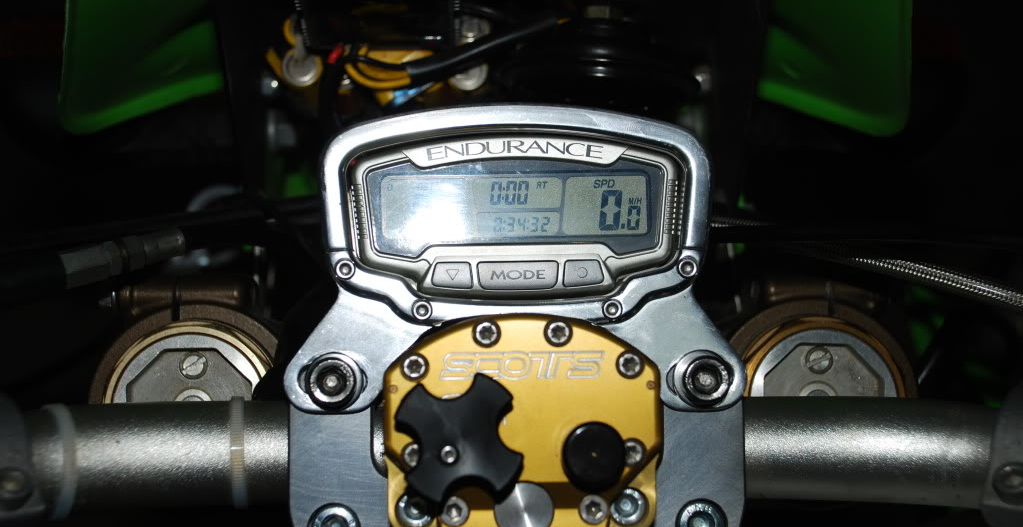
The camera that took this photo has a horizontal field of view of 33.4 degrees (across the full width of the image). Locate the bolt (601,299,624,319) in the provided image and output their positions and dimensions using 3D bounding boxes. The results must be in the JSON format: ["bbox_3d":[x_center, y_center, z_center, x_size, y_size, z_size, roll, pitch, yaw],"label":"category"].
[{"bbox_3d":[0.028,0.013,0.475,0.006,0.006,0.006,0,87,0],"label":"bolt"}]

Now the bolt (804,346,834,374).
[{"bbox_3d":[0.102,0.032,0.566,0.009,0.006,0.009,0,87,0],"label":"bolt"}]

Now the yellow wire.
[{"bbox_3d":[-0.050,-0.070,0.640,0.027,0.012,0.012,-1,60,0],"label":"yellow wire"}]

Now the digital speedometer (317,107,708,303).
[{"bbox_3d":[0.000,-0.016,0.477,0.109,0.025,0.054,0,87,0],"label":"digital speedometer"}]

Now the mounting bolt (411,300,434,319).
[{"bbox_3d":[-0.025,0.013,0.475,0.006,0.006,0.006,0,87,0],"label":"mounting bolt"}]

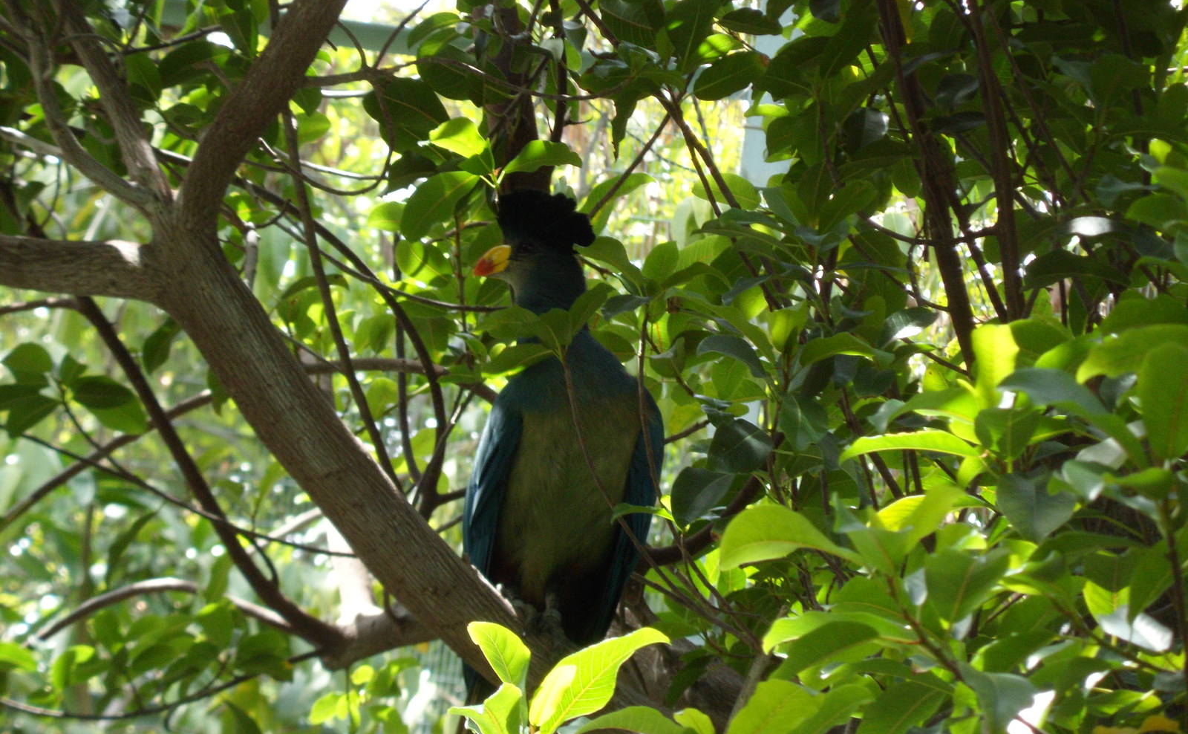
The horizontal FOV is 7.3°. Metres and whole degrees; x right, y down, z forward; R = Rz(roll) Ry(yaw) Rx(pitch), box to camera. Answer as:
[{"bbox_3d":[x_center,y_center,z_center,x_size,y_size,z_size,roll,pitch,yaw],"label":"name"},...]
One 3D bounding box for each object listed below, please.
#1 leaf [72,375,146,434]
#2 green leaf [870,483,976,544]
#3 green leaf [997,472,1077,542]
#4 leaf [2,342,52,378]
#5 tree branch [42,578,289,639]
[{"bbox_3d":[-0.481,0.038,9.200,0.085,0.020,0.050,8,-38,-1],"label":"leaf"},{"bbox_3d":[0.305,0.136,8.600,0.105,0.025,0.050,-7,-38,-1],"label":"green leaf"},{"bbox_3d":[0.416,0.131,8.700,0.075,0.090,0.020,-2,-49,-2],"label":"green leaf"},{"bbox_3d":[-0.562,-0.007,9.200,0.065,0.015,0.050,-3,-51,2],"label":"leaf"},{"bbox_3d":[-0.446,0.251,9.600,0.270,0.065,0.060,0,-8,0],"label":"tree branch"}]

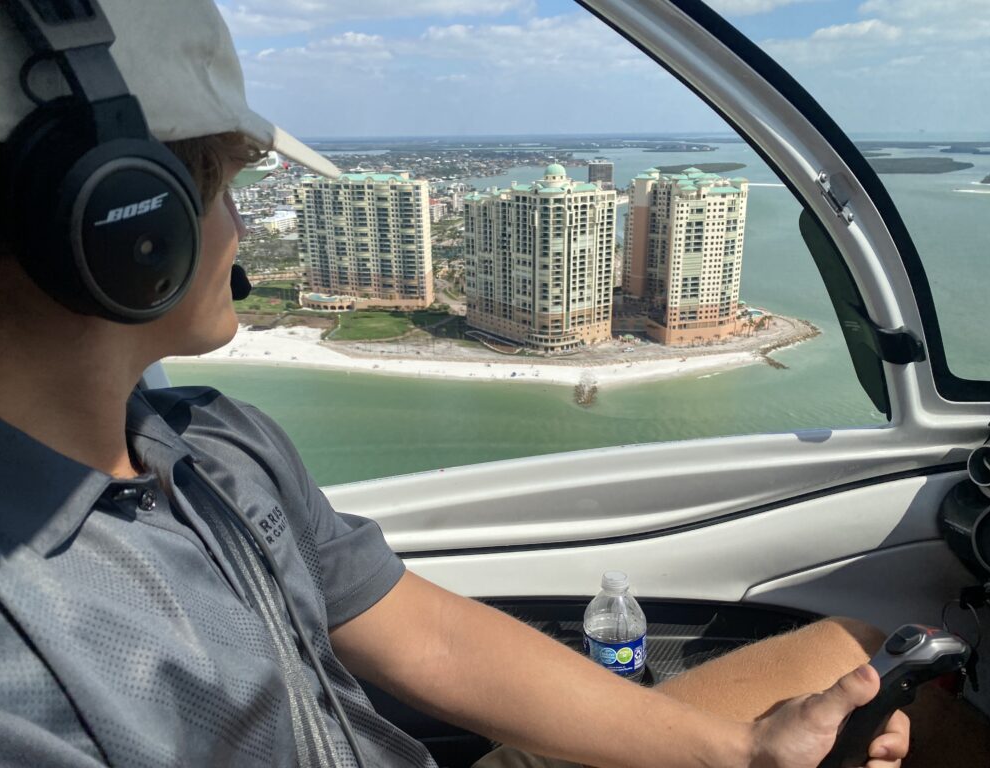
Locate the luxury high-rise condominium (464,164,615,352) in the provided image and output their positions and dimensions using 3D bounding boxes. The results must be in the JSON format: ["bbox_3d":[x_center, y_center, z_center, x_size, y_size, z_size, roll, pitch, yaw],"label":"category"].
[{"bbox_3d":[23.920,-72.160,414.620,43.000,90.000,71.000,-13,22,-34],"label":"luxury high-rise condominium"}]

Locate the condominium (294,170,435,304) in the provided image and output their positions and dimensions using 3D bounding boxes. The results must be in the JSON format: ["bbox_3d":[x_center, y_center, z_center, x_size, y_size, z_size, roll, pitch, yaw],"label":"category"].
[{"bbox_3d":[-84.680,-92.770,493.540,89.000,82.000,28.000,6,19,19],"label":"condominium"}]

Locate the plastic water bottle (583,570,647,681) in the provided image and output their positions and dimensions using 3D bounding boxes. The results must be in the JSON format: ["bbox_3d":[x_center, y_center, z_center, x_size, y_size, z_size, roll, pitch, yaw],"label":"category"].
[{"bbox_3d":[0.126,0.296,0.801,0.066,0.203,0.066,-1,9,0],"label":"plastic water bottle"}]

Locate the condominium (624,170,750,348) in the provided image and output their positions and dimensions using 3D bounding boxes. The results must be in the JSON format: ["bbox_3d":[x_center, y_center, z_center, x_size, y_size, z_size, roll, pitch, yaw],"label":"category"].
[{"bbox_3d":[99.260,-73.150,421.780,44.000,86.000,64.000,-6,19,-17],"label":"condominium"}]

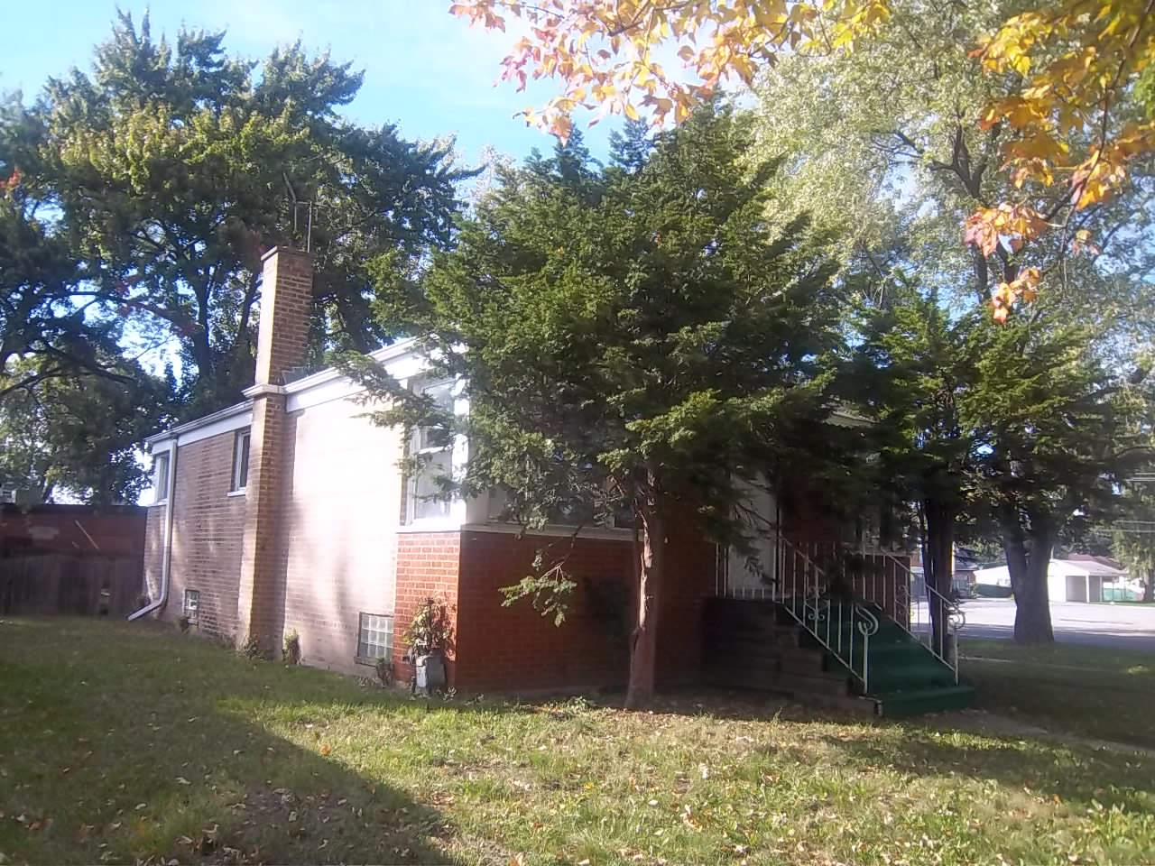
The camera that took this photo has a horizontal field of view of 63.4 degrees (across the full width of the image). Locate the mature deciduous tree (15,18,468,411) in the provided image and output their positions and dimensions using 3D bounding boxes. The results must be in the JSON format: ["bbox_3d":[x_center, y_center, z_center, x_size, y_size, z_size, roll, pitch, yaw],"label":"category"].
[{"bbox_3d":[-8.588,-2.643,23.005,11.800,14.055,10.800,4,-9,-21],"label":"mature deciduous tree"}]

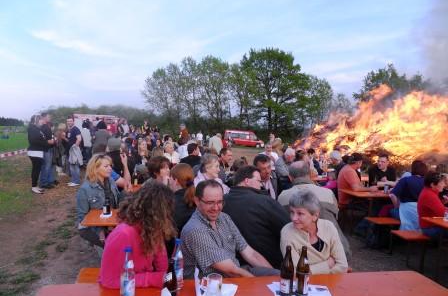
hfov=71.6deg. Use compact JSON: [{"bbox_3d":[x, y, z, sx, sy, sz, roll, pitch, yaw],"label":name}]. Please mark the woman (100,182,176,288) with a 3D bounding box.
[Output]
[{"bbox_3d":[-0.517,0.860,1.900,0.520,1.260,0.780,1,4,-27],"label":"woman"}]

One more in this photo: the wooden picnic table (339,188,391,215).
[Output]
[{"bbox_3d":[2.984,1.089,4.910,2.200,0.770,0.500,2,3,-9],"label":"wooden picnic table"}]

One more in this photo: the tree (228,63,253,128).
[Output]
[{"bbox_3d":[2.656,-7.807,50.000,4.400,12.200,4.400,1,4,0],"label":"tree"}]

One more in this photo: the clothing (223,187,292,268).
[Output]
[{"bbox_3d":[0.289,0.696,2.720,0.620,0.700,0.480,2,4,7],"label":"clothing"}]

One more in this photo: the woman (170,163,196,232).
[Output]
[{"bbox_3d":[-0.370,0.778,2.781,0.480,1.300,0.750,-1,4,-17],"label":"woman"}]

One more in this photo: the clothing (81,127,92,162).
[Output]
[{"bbox_3d":[-5.401,-0.157,12.200,0.460,1.380,0.320,2,4,12],"label":"clothing"}]

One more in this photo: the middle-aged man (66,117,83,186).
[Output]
[{"bbox_3d":[-3.947,0.079,8.200,0.360,1.780,0.500,-2,5,-41],"label":"middle-aged man"}]

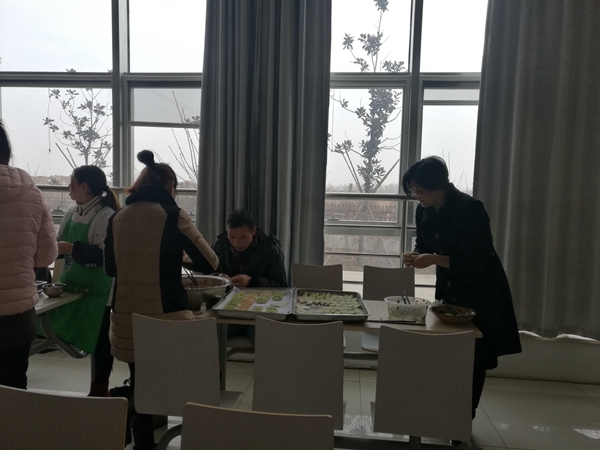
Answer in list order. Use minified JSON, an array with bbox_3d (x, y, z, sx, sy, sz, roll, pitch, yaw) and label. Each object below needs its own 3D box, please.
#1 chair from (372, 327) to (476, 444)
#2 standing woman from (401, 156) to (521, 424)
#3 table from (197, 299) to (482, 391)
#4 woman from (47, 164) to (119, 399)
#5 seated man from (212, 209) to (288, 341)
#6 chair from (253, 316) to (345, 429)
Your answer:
[{"bbox_3d":[0.531,0.850,2.068,0.400,0.895,0.450,2,5,6],"label":"chair"},{"bbox_3d":[0.933,0.431,2.737,0.620,1.640,0.520,0,5,-16],"label":"standing woman"},{"bbox_3d":[0.111,0.859,2.664,1.580,0.760,0.620,2,5,6],"label":"table"},{"bbox_3d":[-1.375,0.385,3.067,0.360,1.570,0.460,-3,6,-42],"label":"woman"},{"bbox_3d":[-0.358,0.543,3.079,0.540,1.300,0.680,2,5,6],"label":"seated man"},{"bbox_3d":[0.006,0.831,2.144,0.400,0.895,0.450,2,5,6],"label":"chair"}]

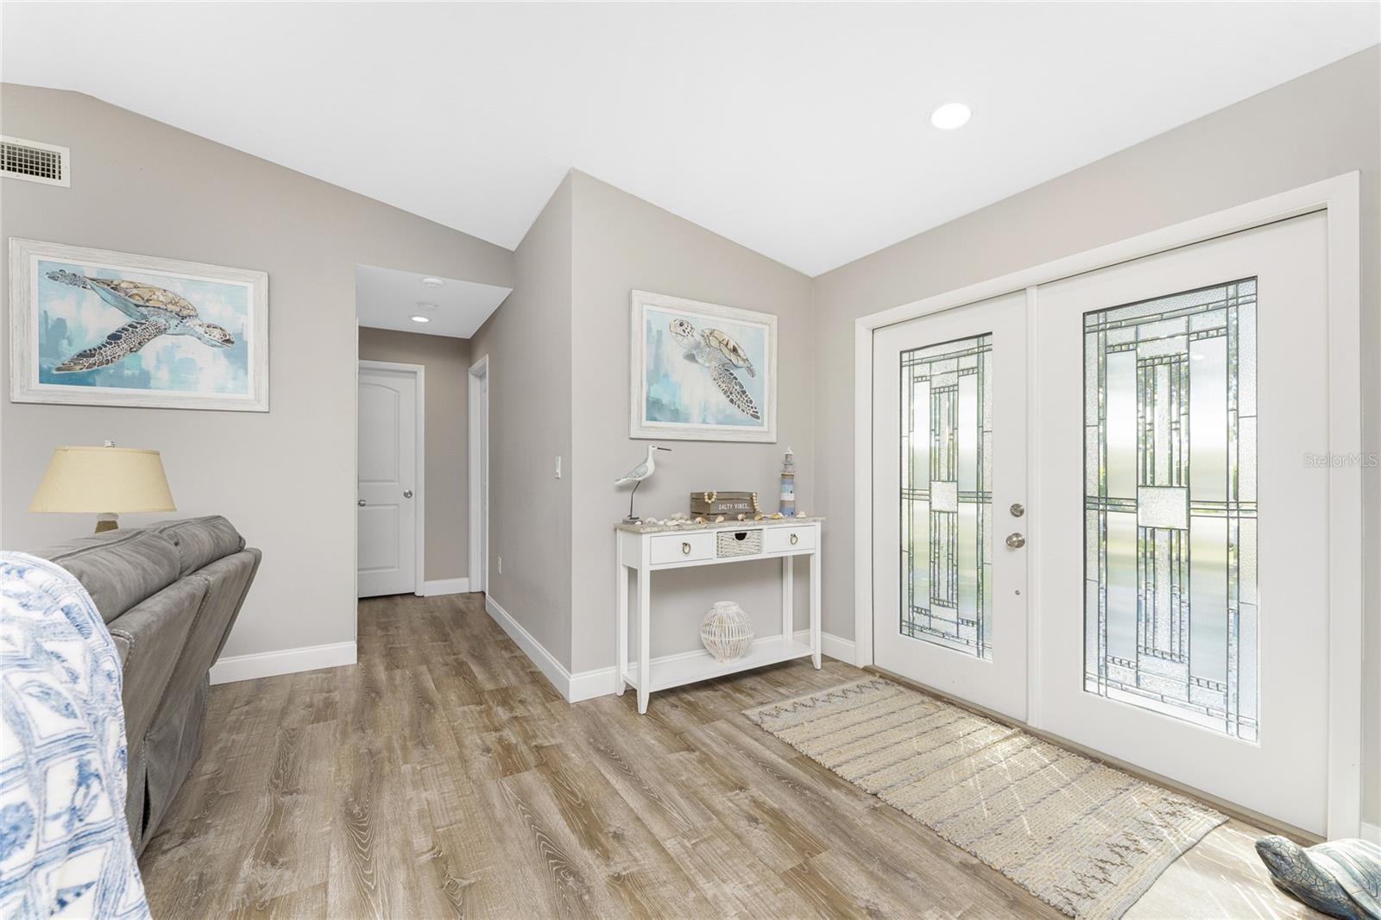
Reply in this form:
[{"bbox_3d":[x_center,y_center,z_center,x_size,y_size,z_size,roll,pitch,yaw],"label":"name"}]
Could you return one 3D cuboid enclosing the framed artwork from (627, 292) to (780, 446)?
[{"bbox_3d":[0.120,-0.522,3.188,1.010,0.810,0.040,0,0,-30],"label":"framed artwork"}]

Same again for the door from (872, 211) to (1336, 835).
[{"bbox_3d":[1.597,0.212,2.496,0.060,2.040,1.800,0,0,-32],"label":"door"}]

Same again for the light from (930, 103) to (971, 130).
[{"bbox_3d":[1.024,-1.353,2.110,0.160,0.025,0.160,11,-7,-32],"label":"light"}]

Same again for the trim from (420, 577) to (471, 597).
[{"bbox_3d":[-2.290,1.196,5.055,0.390,0.133,0.018,0,0,-30],"label":"trim"}]

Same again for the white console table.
[{"bbox_3d":[0.197,0.800,3.045,1.200,0.907,0.333,0,0,-30],"label":"white console table"}]

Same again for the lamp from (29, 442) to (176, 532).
[{"bbox_3d":[-2.695,0.255,2.484,0.457,0.690,0.457,0,0,-30],"label":"lamp"}]

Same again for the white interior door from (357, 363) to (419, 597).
[{"bbox_3d":[-2.855,0.218,4.754,0.790,2.040,0.050,0,0,-30],"label":"white interior door"}]

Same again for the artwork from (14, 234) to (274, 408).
[{"bbox_3d":[-2.868,-0.677,2.852,1.000,0.800,0.040,0,0,-30],"label":"artwork"}]

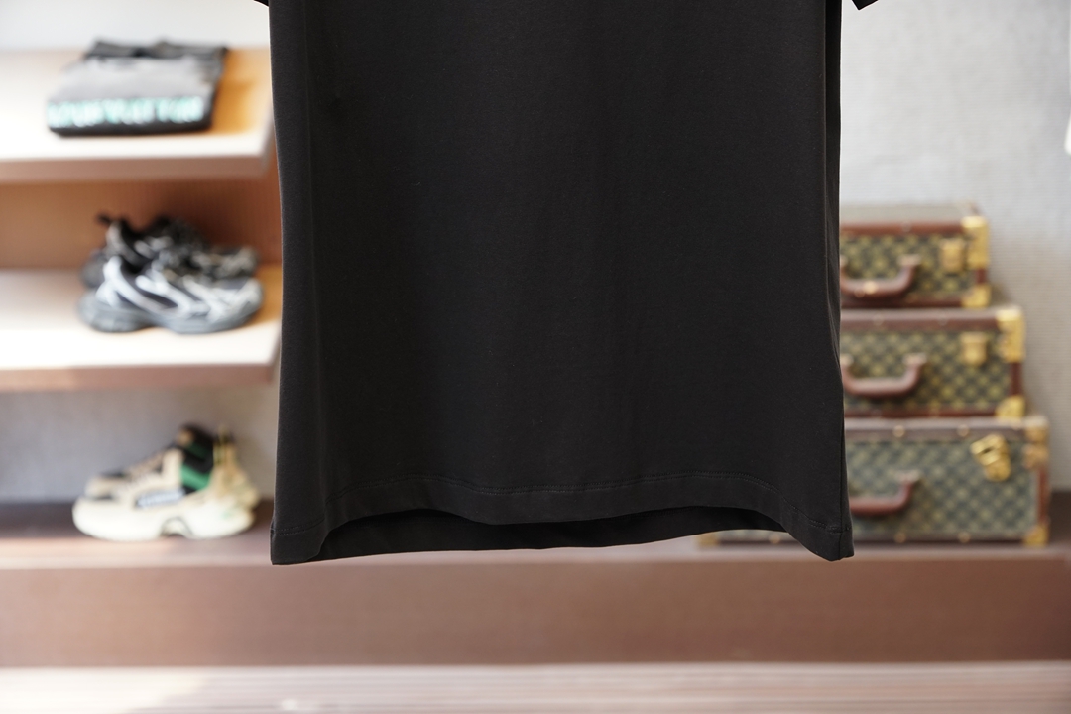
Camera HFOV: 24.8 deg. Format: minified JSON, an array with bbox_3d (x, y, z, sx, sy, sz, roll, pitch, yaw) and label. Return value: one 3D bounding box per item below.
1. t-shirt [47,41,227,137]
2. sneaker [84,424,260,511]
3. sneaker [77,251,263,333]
[{"bbox_3d":[-0.651,-0.448,4.001,0.268,0.037,0.315,-2,30,-3],"label":"t-shirt"},{"bbox_3d":[-0.611,0.207,4.069,0.303,0.180,0.116,0,9,0],"label":"sneaker"},{"bbox_3d":[-0.603,-0.121,4.051,0.299,0.128,0.113,1,30,2],"label":"sneaker"}]

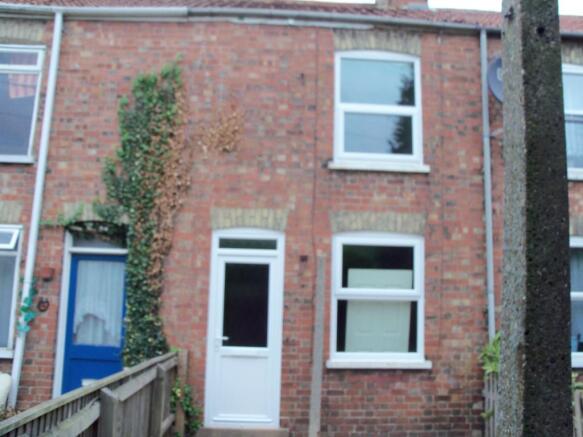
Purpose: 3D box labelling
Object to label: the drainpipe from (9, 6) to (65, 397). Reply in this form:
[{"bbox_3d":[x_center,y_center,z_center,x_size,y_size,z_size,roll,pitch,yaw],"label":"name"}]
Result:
[{"bbox_3d":[-3.016,-0.169,6.960,0.085,4.907,0.085,3,-9,-3],"label":"drainpipe"}]

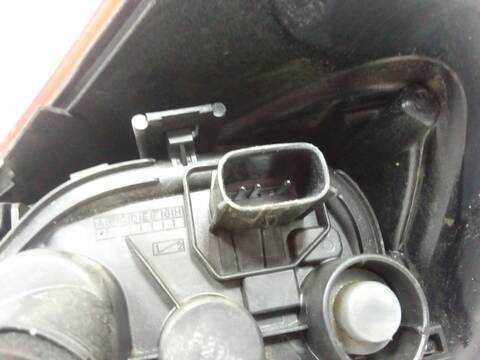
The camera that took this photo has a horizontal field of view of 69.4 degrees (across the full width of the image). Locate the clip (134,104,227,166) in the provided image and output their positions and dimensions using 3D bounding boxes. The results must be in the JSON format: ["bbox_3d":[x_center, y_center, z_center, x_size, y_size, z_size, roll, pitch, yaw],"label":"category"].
[{"bbox_3d":[-0.018,-0.013,0.105,0.026,0.016,0.012,-6,71,-12],"label":"clip"}]

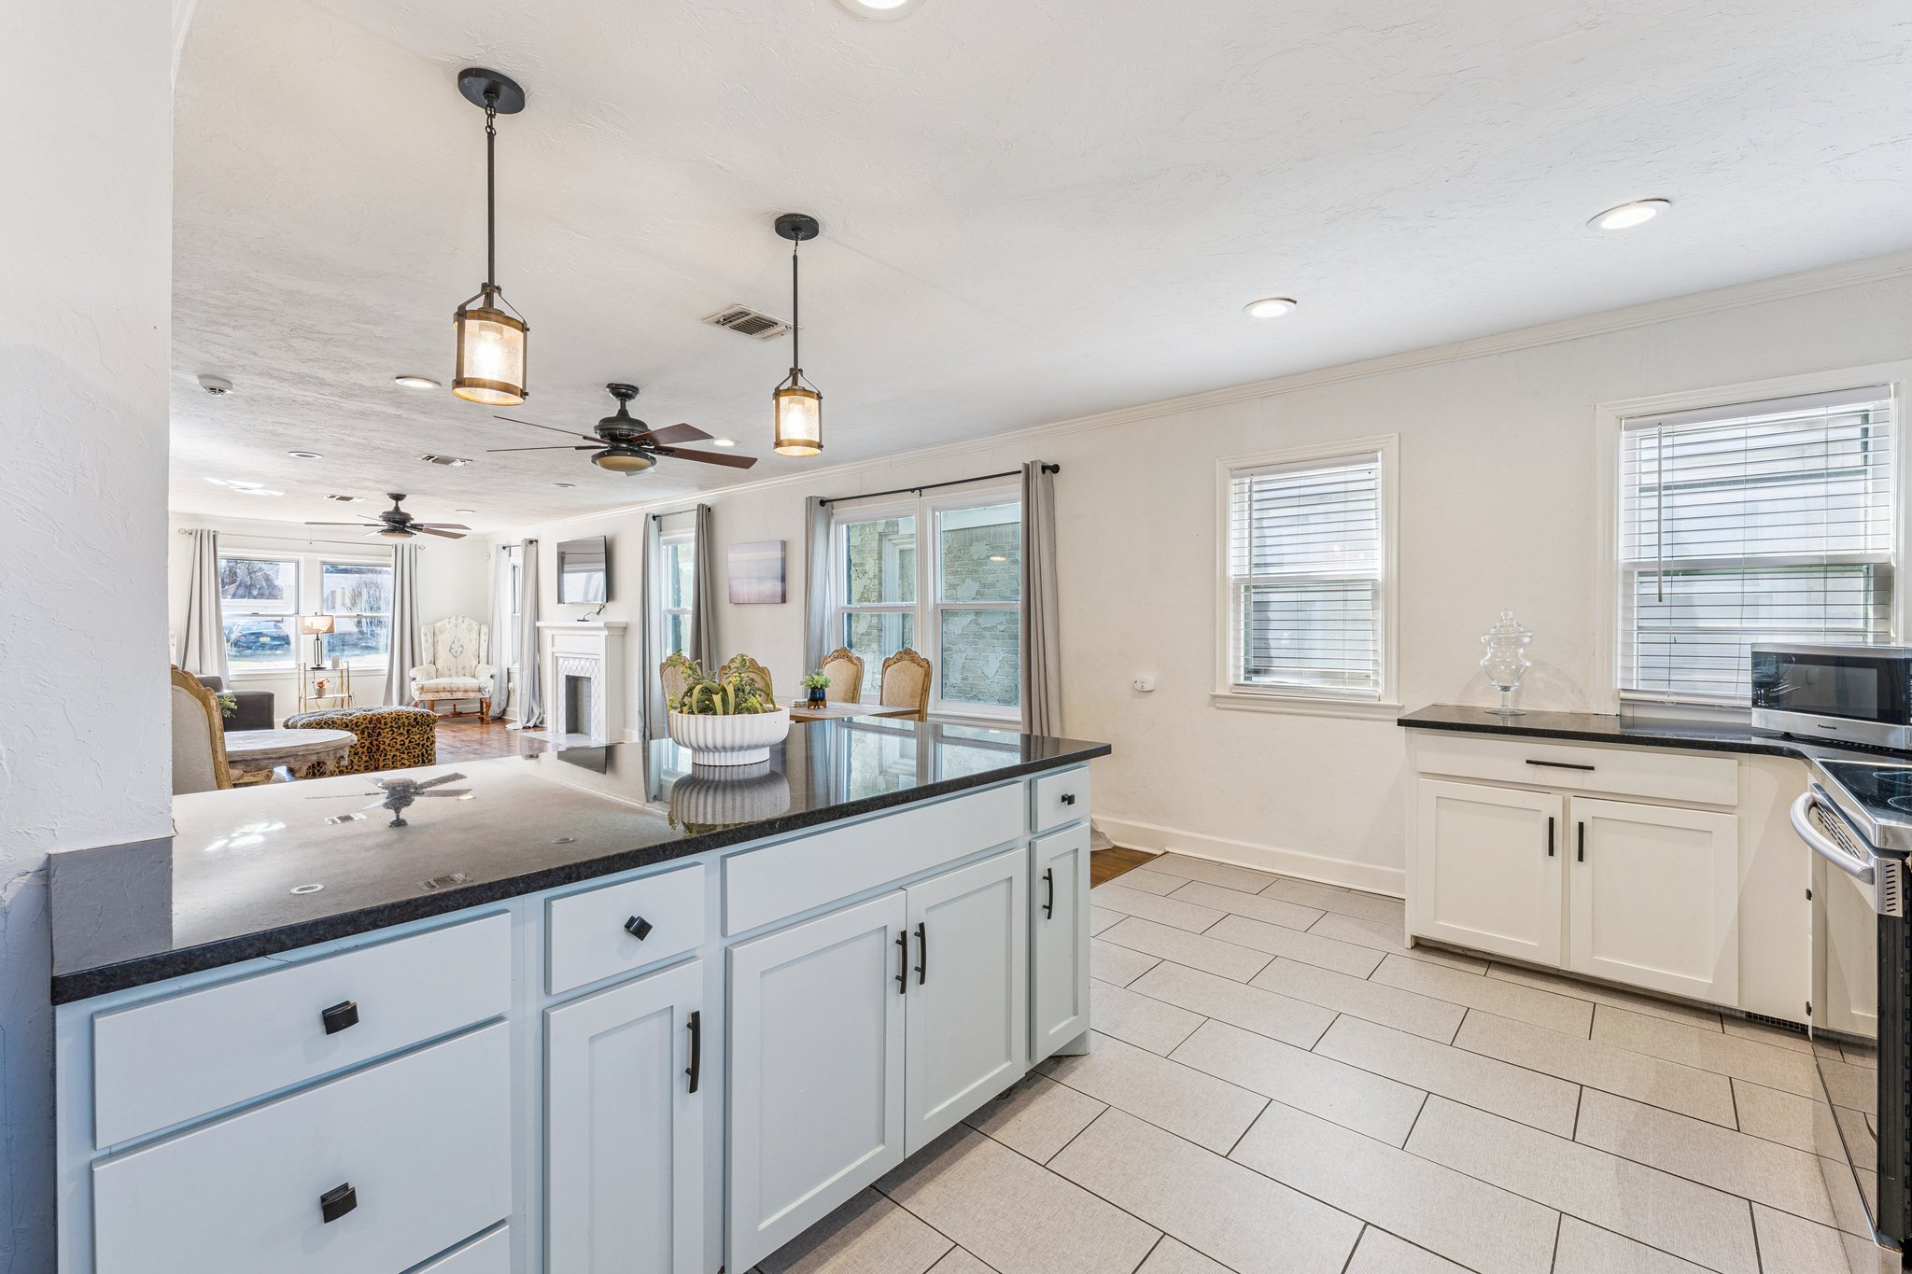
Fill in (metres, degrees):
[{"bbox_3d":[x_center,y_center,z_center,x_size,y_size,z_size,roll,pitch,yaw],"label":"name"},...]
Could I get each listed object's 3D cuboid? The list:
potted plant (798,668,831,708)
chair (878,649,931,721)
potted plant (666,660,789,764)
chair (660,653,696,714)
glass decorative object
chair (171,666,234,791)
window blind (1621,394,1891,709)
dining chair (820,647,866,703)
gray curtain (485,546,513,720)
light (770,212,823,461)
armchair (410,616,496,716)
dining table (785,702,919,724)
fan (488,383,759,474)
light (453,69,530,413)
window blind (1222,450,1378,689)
[{"bbox_3d":[-0.800,0.294,4.565,0.180,0.225,0.180,0,1,0],"label":"potted plant"},{"bbox_3d":[-0.469,0.620,4.798,0.500,1.085,0.600,1,1,41],"label":"chair"},{"bbox_3d":[-0.548,0.165,1.940,0.275,0.270,0.275,0,1,0],"label":"potted plant"},{"bbox_3d":[-1.322,0.623,4.502,0.510,1.090,0.600,1,1,41],"label":"chair"},{"bbox_3d":[2.227,0.100,3.225,0.178,0.415,0.178,1,1,41],"label":"glass decorative object"},{"bbox_3d":[-2.789,0.642,3.153,0.560,1.090,0.620,0,1,12],"label":"chair"},{"bbox_3d":[2.874,-0.297,2.902,0.680,1.095,0.055,1,1,41],"label":"window blind"},{"bbox_3d":[-0.921,0.613,5.193,0.500,1.085,0.600,1,1,41],"label":"dining chair"},{"bbox_3d":[-5.985,-0.076,10.436,0.620,2.280,0.170,1,1,41],"label":"gray curtain"},{"bbox_3d":[-0.482,-0.906,2.428,0.150,0.705,0.150,0,1,0],"label":"light"},{"bbox_3d":[-6.266,0.427,9.985,0.860,1.290,0.840,0,1,-26],"label":"armchair"},{"bbox_3d":[-0.936,0.786,4.671,1.400,0.760,0.850,1,1,41],"label":"dining table"},{"bbox_3d":[-1.690,-1.055,4.063,1.360,0.445,1.360,1,1,41],"label":"fan"},{"bbox_3d":[-1.058,-0.896,1.813,0.150,0.705,0.150,1,1,41],"label":"light"},{"bbox_3d":[1.708,-0.286,3.928,0.690,1.140,0.055,1,1,41],"label":"window blind"}]

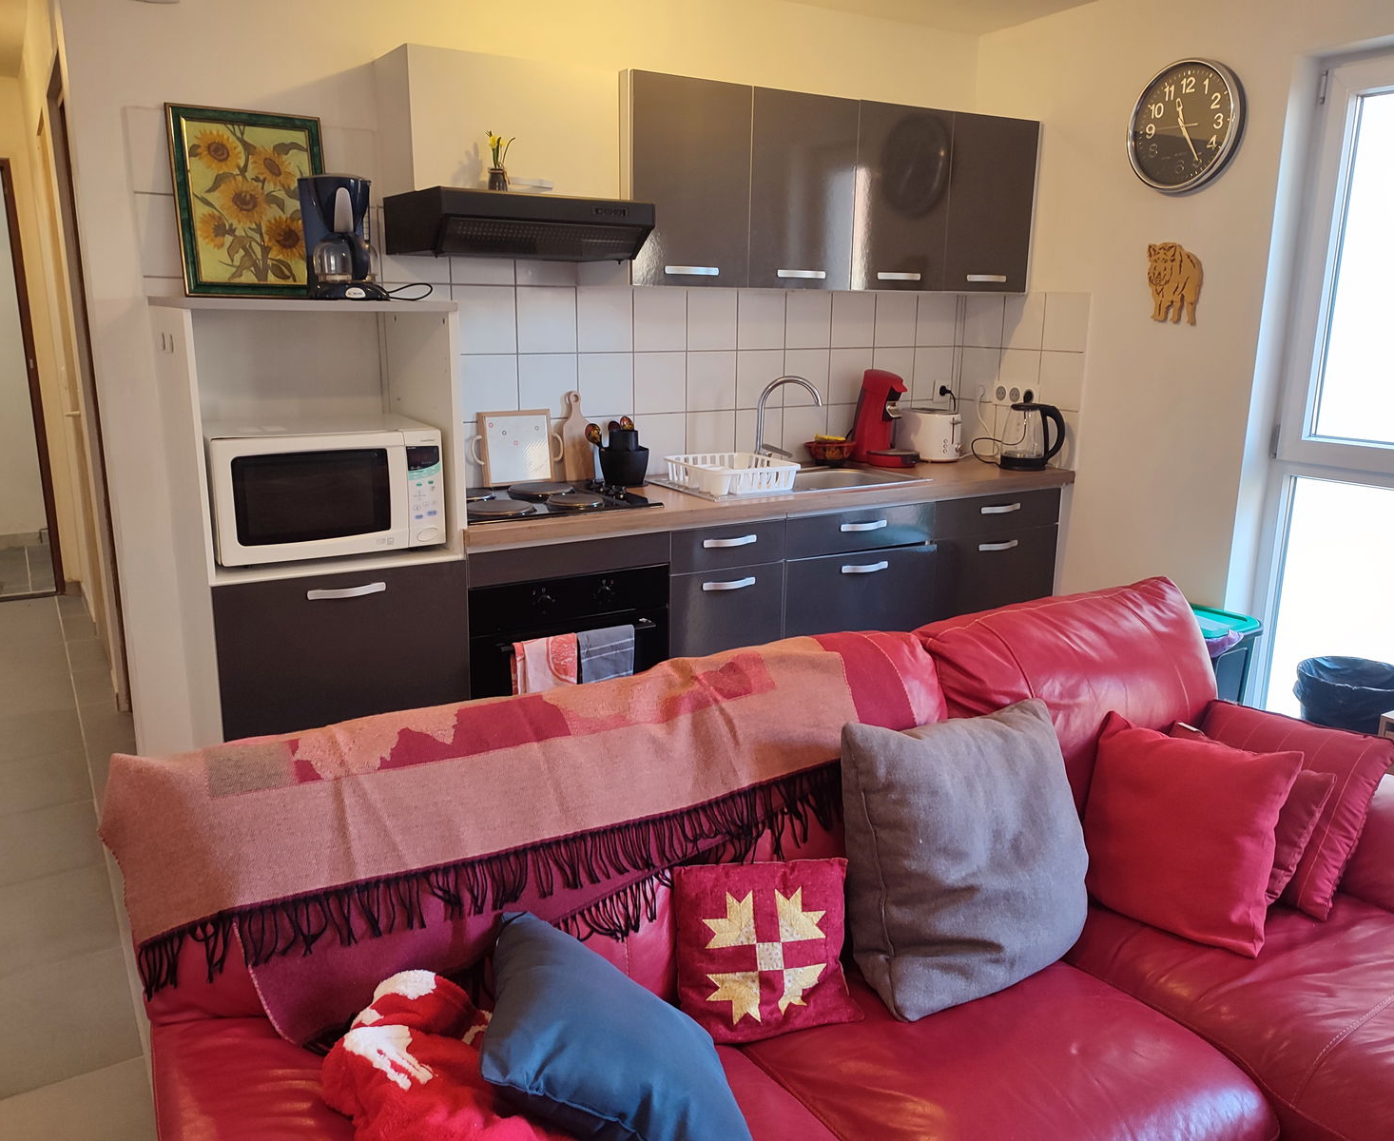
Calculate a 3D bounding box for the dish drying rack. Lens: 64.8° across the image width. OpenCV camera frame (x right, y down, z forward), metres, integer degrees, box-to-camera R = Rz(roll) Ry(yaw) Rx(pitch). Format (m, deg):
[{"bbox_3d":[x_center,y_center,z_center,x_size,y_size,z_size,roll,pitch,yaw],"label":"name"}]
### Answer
[{"bbox_3d":[0.106,-0.297,3.424,0.295,0.083,0.325,-8,16,-30],"label":"dish drying rack"}]

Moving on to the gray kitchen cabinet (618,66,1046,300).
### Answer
[{"bbox_3d":[0.418,-1.215,3.603,1.599,0.573,0.328,-8,16,-30],"label":"gray kitchen cabinet"}]

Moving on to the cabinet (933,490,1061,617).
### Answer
[{"bbox_3d":[0.888,0.055,4.064,0.591,0.764,0.565,-8,16,-30],"label":"cabinet"}]

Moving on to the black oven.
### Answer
[{"bbox_3d":[-0.468,0.247,3.247,0.594,0.596,0.570,-8,16,-30],"label":"black oven"}]

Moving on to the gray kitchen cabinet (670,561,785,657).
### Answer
[{"bbox_3d":[-0.052,0.242,3.530,0.400,0.635,0.565,-8,16,-30],"label":"gray kitchen cabinet"}]

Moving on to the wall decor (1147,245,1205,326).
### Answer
[{"bbox_3d":[1.487,-0.895,3.437,0.015,0.248,0.192,-8,16,-30],"label":"wall decor"}]

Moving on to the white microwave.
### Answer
[{"bbox_3d":[-0.958,-0.211,2.779,0.520,0.305,0.390,-8,16,-30],"label":"white microwave"}]

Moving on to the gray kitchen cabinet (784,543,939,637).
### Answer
[{"bbox_3d":[0.377,0.185,3.781,0.600,0.635,0.565,-8,16,-30],"label":"gray kitchen cabinet"}]

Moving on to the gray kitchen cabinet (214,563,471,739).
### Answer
[{"bbox_3d":[-0.994,0.310,2.965,0.601,0.751,0.565,-8,16,-30],"label":"gray kitchen cabinet"}]

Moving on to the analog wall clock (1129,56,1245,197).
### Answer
[{"bbox_3d":[1.473,-1.337,3.330,0.045,0.380,0.380,-8,16,-30],"label":"analog wall clock"}]

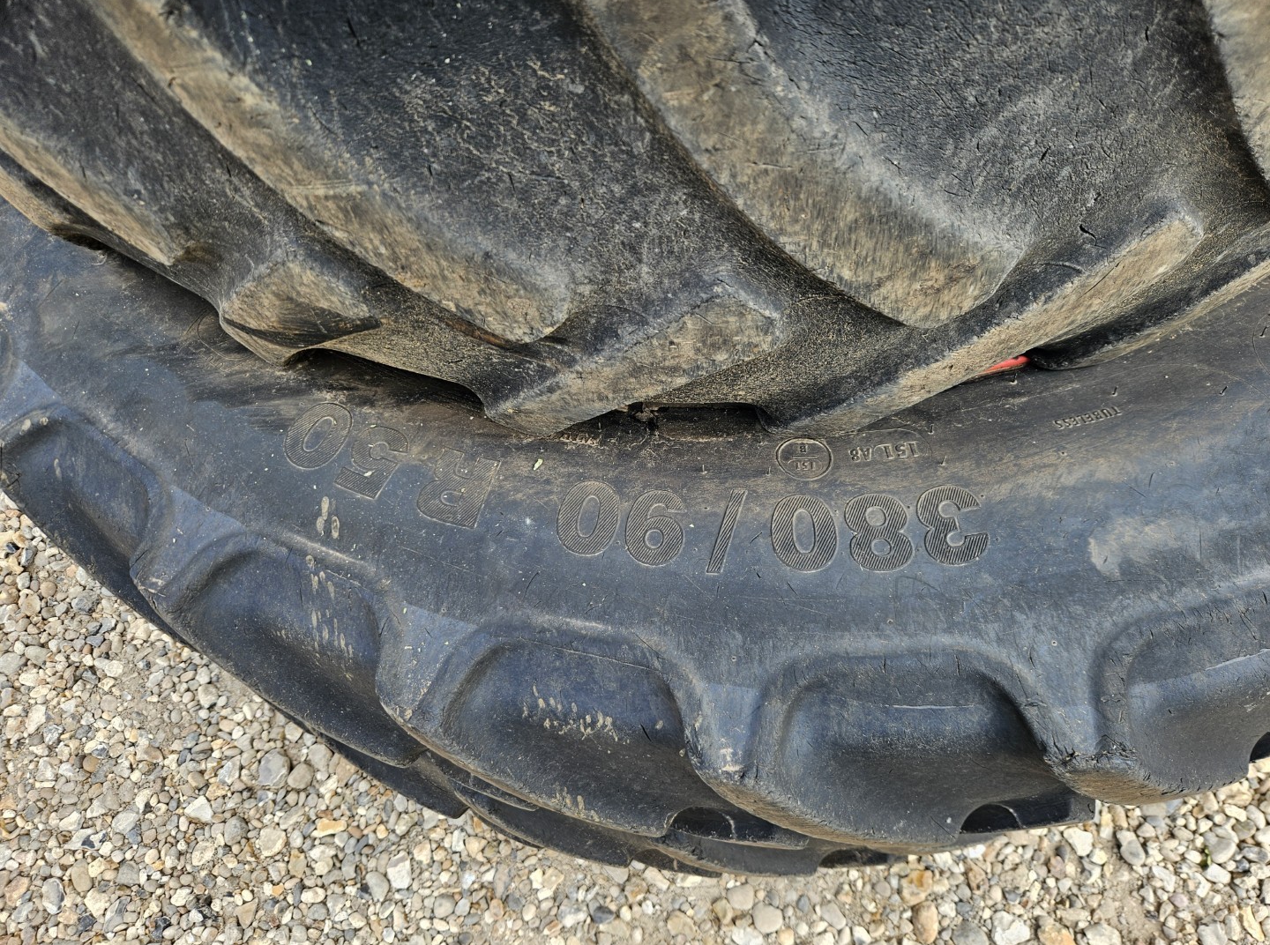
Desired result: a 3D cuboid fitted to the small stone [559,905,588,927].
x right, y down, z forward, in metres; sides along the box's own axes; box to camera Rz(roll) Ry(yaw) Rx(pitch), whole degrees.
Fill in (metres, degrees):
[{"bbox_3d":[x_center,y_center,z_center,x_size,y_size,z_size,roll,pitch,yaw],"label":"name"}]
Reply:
[{"bbox_3d":[-0.085,0.609,1.159,0.040,0.018,0.026,-4,66,5],"label":"small stone"}]

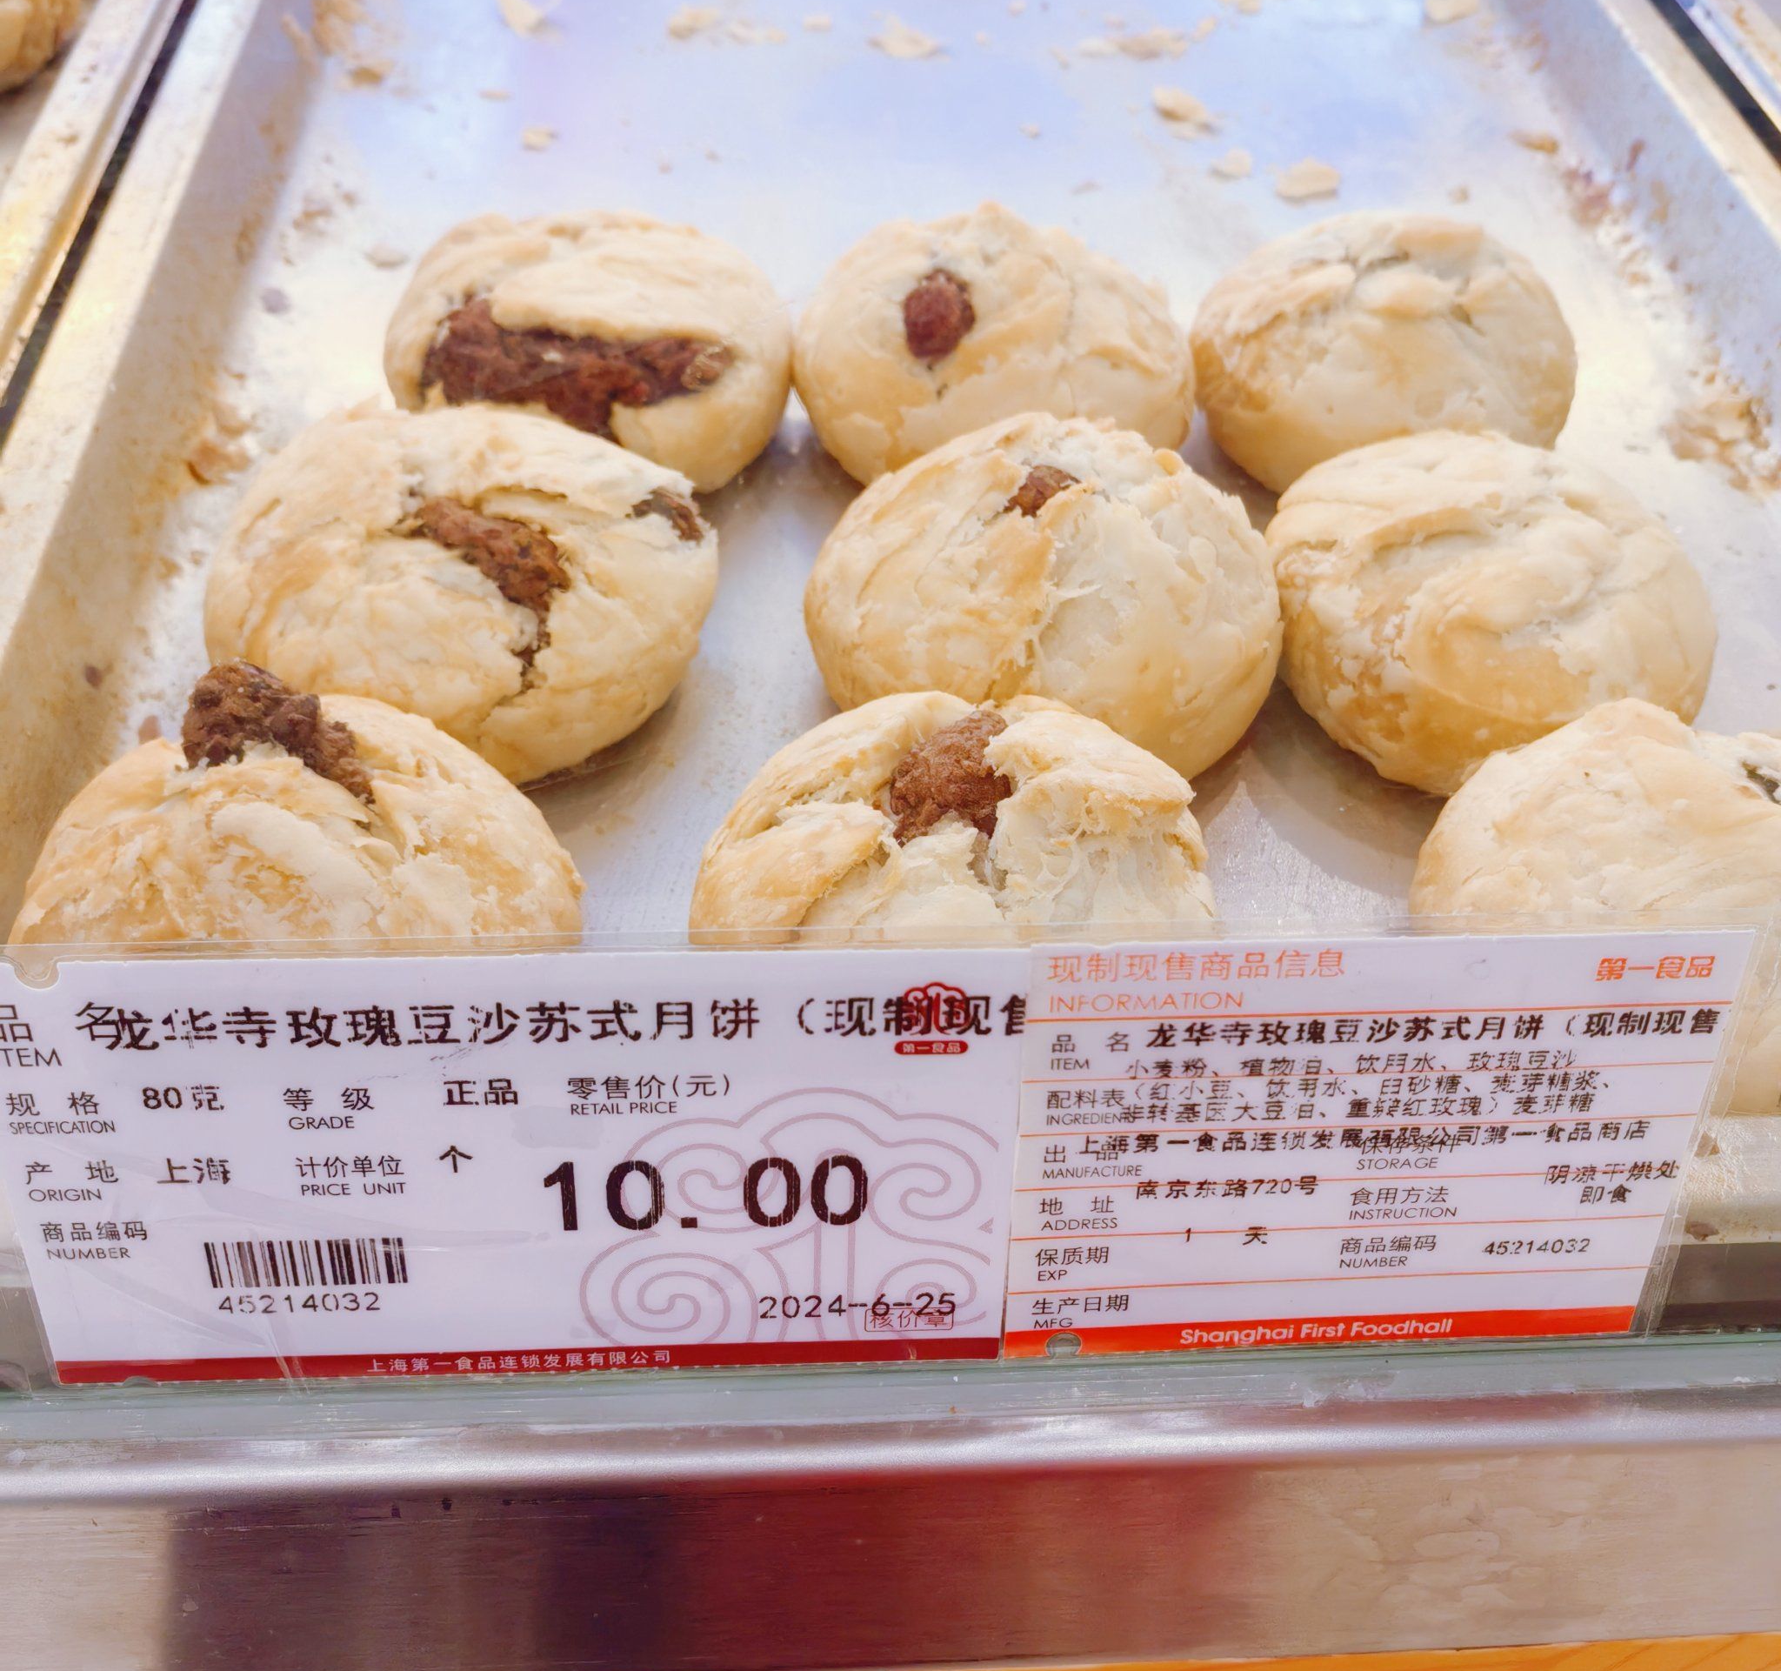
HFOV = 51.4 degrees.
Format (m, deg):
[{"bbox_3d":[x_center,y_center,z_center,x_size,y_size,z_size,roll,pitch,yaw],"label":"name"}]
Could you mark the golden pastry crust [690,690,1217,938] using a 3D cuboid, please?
[{"bbox_3d":[0.008,0.009,0.243,0.069,0.042,0.069,-1,48,-4],"label":"golden pastry crust"}]

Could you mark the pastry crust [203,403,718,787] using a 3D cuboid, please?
[{"bbox_3d":[-0.065,-0.039,0.284,0.077,0.039,0.077,-1,48,-4],"label":"pastry crust"}]

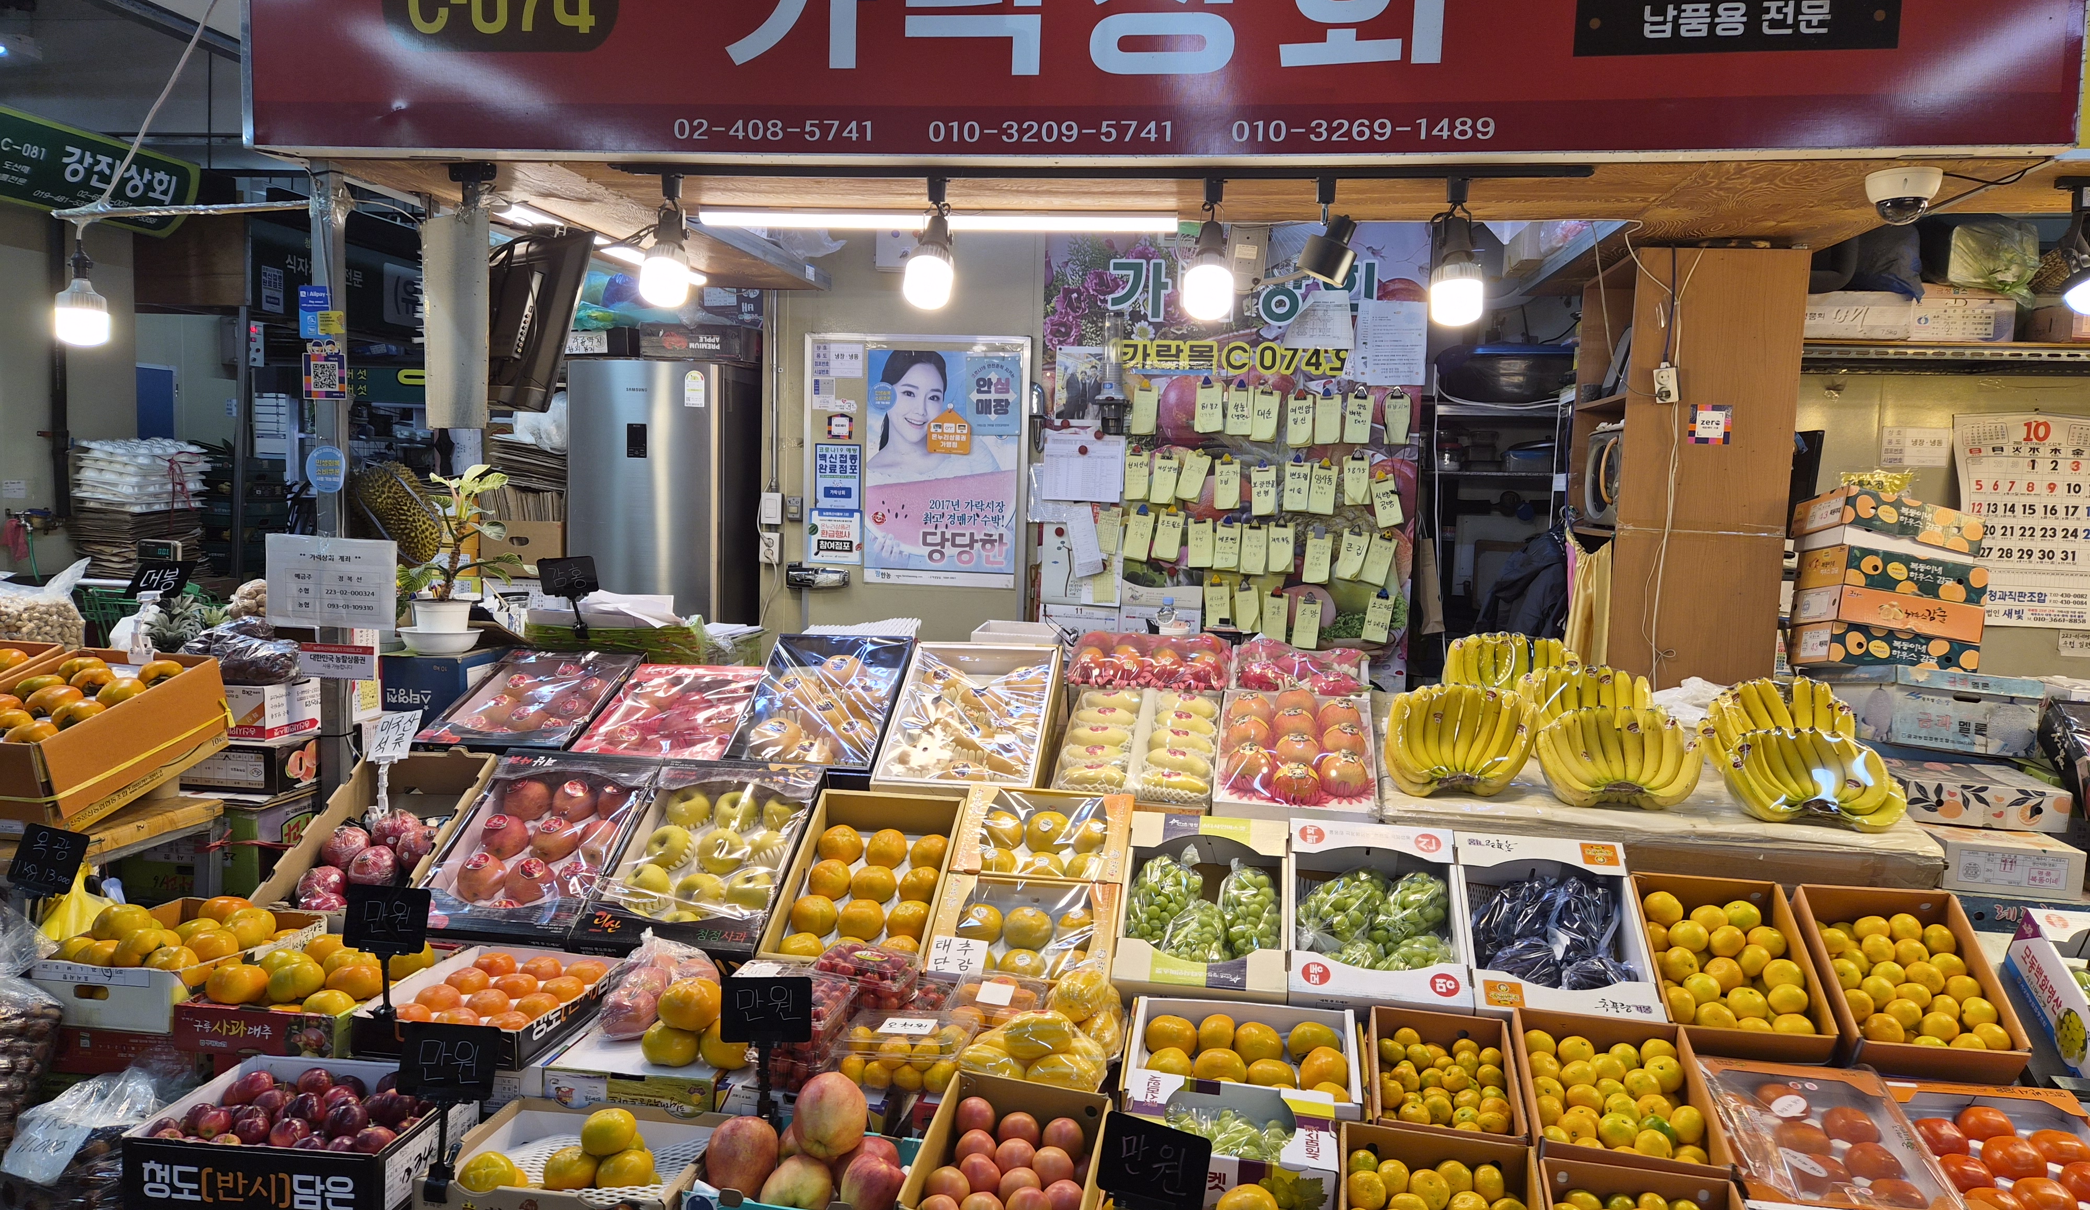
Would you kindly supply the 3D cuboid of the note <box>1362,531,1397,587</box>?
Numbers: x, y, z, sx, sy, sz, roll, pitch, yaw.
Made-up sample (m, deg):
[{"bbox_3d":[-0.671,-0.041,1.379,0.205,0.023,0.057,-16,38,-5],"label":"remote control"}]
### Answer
[{"bbox_3d":[1.237,-0.170,5.138,0.095,0.185,0.012,15,7,6],"label":"note"}]

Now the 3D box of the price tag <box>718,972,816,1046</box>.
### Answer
[{"bbox_3d":[-0.444,0.647,2.220,0.145,0.106,0.008,0,-2,2],"label":"price tag"}]

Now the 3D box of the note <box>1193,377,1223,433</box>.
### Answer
[{"bbox_3d":[0.598,-0.716,5.027,0.092,0.174,0.012,4,5,8],"label":"note"}]

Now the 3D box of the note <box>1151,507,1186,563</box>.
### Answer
[{"bbox_3d":[0.465,-0.264,5.239,0.096,0.191,0.012,10,7,7],"label":"note"}]

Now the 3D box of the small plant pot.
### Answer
[{"bbox_3d":[-1.440,0.037,3.320,0.137,0.100,0.137,2,5,0],"label":"small plant pot"}]

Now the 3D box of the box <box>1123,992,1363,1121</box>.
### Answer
[{"bbox_3d":[0.307,0.731,2.156,0.345,0.100,0.235,2,17,7],"label":"box"}]

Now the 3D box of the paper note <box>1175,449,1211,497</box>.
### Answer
[{"bbox_3d":[0.544,-0.467,5.056,0.086,0.172,0.012,17,7,6],"label":"paper note"}]

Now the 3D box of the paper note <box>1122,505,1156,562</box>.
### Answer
[{"bbox_3d":[0.350,-0.258,5.100,0.088,0.182,0.012,11,6,7],"label":"paper note"}]

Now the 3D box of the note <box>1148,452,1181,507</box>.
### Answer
[{"bbox_3d":[0.441,-0.463,5.070,0.089,0.180,0.012,8,6,7],"label":"note"}]

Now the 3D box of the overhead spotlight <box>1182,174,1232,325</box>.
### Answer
[{"bbox_3d":[0.314,-0.690,2.700,0.096,0.277,0.096,3,6,8],"label":"overhead spotlight"}]

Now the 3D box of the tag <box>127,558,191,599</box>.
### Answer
[{"bbox_3d":[-1.730,-0.049,2.719,0.115,0.083,0.006,0,-32,1],"label":"tag"}]

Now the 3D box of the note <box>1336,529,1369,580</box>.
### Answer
[{"bbox_3d":[1.109,-0.180,5.002,0.089,0.174,0.012,10,6,7],"label":"note"}]

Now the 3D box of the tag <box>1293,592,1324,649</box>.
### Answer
[{"bbox_3d":[0.984,0.066,5.197,0.089,0.197,0.012,8,7,7],"label":"tag"}]

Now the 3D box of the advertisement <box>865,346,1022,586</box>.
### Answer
[{"bbox_3d":[-0.400,-0.523,5.371,0.598,0.903,0.008,3,6,8],"label":"advertisement"}]

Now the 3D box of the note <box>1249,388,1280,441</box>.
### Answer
[{"bbox_3d":[0.818,-0.701,5.147,0.090,0.190,0.012,8,6,7],"label":"note"}]

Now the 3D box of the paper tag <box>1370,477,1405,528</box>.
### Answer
[{"bbox_3d":[1.226,-0.370,4.969,0.086,0.176,0.012,-12,3,9],"label":"paper tag"}]

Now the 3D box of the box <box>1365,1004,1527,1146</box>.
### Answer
[{"bbox_3d":[0.611,0.765,2.142,0.210,0.120,0.286,3,17,11],"label":"box"}]

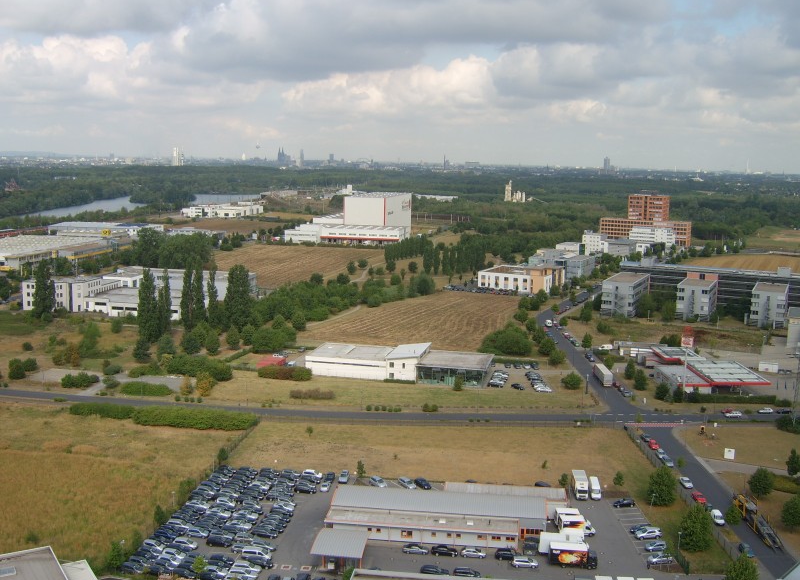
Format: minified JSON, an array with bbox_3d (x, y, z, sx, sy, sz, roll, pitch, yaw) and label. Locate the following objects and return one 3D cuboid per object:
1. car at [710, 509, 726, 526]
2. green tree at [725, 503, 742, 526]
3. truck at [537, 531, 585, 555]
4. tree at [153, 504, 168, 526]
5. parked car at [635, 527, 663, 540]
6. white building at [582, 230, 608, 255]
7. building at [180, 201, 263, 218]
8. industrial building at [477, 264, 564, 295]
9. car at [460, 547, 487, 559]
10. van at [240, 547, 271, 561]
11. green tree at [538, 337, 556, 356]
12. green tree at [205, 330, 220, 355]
[{"bbox_3d":[61.853,44.269,139.256,1.750,1.800,4.200,1,10,-1],"label":"car"},{"bbox_3d":[63.225,42.927,135.917,3.130,5.220,3.130,1,10,0],"label":"green tree"},{"bbox_3d":[27.794,43.783,122.574,8.000,3.300,2.400,2,10,4],"label":"truck"},{"bbox_3d":[-44.335,41.792,132.893,2.410,4.100,2.410,1,10,0],"label":"tree"},{"bbox_3d":[44.848,43.758,129.209,4.550,1.720,1.850,0,10,-8],"label":"parked car"},{"bbox_3d":[145.599,-34.732,535.329,16.000,15.500,16.000,5,11,18],"label":"white building"},{"bbox_3d":[-193.026,-86.945,782.195,68.000,11.000,70.000,2,10,3],"label":"building"},{"bbox_3d":[66.244,-7.509,396.520,37.719,12.000,31.344,6,12,27],"label":"industrial building"},{"bbox_3d":[12.908,45.759,125.100,4.400,1.470,1.780,2,10,5],"label":"car"},{"bbox_3d":[-23.016,42.592,115.494,4.850,1.950,1.900,3,10,6],"label":"van"},{"bbox_3d":[52.845,20.287,255.509,5.783,7.095,5.783,1,10,0],"label":"green tree"},{"bbox_3d":[-64.746,18.277,248.042,5.190,8.030,5.190,1,10,0],"label":"green tree"}]

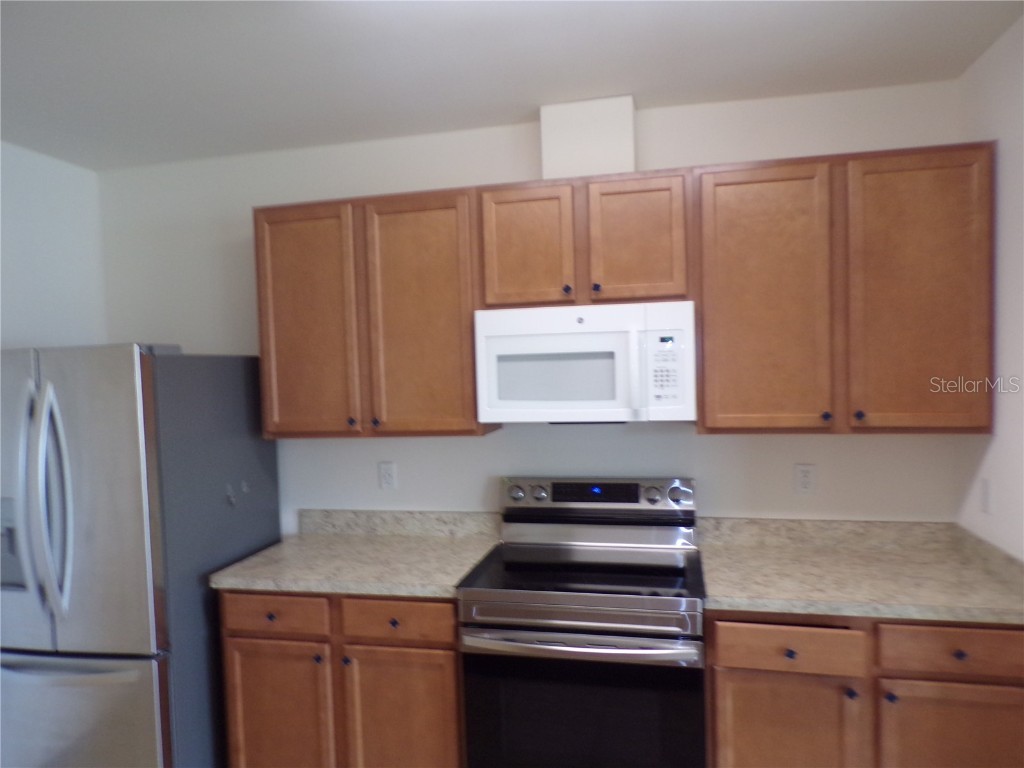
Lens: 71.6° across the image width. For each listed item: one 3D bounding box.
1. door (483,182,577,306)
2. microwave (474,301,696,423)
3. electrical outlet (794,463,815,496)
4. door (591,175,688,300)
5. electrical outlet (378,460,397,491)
[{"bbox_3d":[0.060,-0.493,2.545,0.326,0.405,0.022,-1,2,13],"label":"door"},{"bbox_3d":[0.286,-0.077,2.641,0.759,0.402,0.400,-1,3,13],"label":"microwave"},{"bbox_3d":[1.104,0.365,2.678,0.072,0.117,0.012,-1,3,13],"label":"electrical outlet"},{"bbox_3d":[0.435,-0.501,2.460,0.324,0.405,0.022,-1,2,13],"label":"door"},{"bbox_3d":[-0.537,0.396,3.052,0.072,0.117,0.012,-1,3,13],"label":"electrical outlet"}]

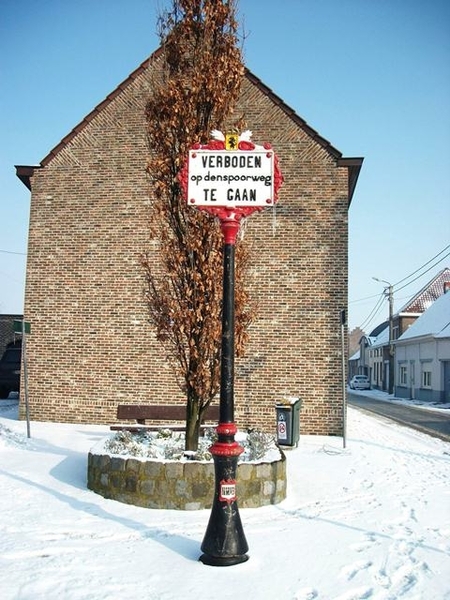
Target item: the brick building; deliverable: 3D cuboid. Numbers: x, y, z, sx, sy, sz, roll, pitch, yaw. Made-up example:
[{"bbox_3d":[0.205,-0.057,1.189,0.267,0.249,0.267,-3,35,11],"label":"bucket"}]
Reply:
[{"bbox_3d":[-0.381,-1.256,16.274,7.600,8.750,9.000,1,-6,7],"label":"brick building"}]

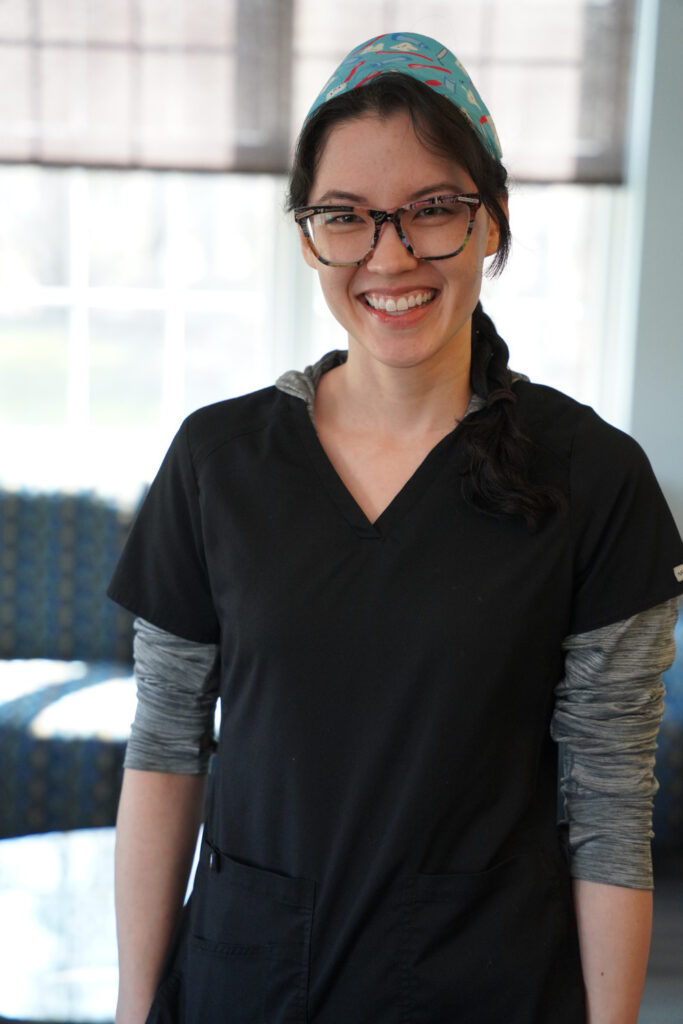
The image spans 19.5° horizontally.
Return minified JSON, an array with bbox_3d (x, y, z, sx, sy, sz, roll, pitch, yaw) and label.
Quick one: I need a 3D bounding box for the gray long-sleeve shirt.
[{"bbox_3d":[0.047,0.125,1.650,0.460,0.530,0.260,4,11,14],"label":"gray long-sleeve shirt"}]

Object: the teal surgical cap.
[{"bbox_3d":[0.049,-0.308,1.585,0.160,0.140,0.175,-1,11,7],"label":"teal surgical cap"}]

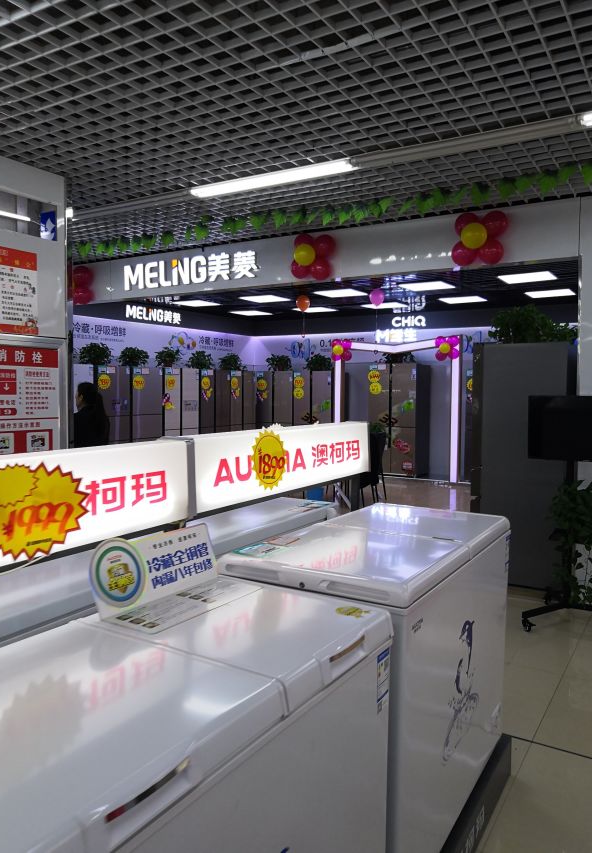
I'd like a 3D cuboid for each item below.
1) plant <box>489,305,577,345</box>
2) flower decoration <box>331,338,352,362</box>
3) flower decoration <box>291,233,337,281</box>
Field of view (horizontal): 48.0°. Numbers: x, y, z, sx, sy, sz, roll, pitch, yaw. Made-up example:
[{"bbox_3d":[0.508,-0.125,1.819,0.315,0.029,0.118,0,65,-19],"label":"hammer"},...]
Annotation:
[{"bbox_3d":[1.895,-0.813,5.331,0.700,0.340,0.520,2,4,31],"label":"plant"},{"bbox_3d":[0.793,-1.320,11.600,0.390,0.390,0.280,2,4,31],"label":"flower decoration"},{"bbox_3d":[0.151,-1.421,5.580,0.390,0.400,0.290,2,4,31],"label":"flower decoration"}]

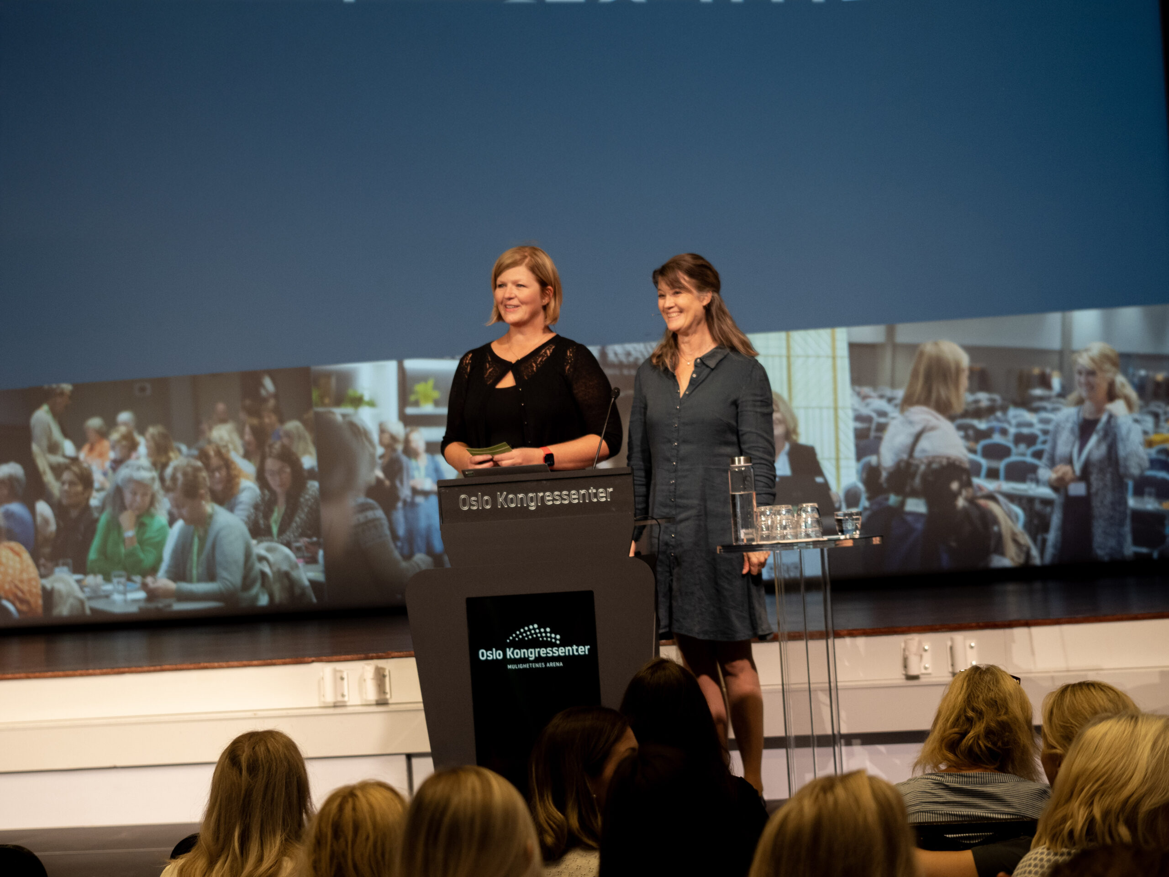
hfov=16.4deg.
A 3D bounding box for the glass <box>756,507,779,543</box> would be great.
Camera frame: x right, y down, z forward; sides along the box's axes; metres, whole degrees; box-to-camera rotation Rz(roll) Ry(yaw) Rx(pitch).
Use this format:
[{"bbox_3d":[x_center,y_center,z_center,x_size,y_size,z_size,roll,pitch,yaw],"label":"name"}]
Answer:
[{"bbox_3d":[0.542,0.255,11.990,0.075,0.105,0.075,-4,-1,0],"label":"glass"}]

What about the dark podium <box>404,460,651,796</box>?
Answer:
[{"bbox_3d":[-0.059,0.645,11.947,0.755,1.090,0.490,-4,-1,19],"label":"dark podium"}]

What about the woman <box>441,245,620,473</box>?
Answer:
[{"bbox_3d":[-0.138,0.305,12.226,0.520,1.790,0.400,-4,-1,18],"label":"woman"}]

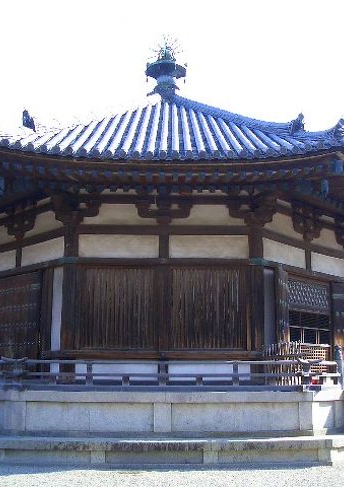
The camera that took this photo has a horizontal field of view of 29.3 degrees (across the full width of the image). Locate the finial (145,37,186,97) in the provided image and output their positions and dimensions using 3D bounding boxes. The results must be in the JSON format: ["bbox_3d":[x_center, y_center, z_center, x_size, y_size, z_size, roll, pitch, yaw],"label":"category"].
[{"bbox_3d":[-0.218,-6.421,23.894,1.420,2.372,1.420,0,-11,-1],"label":"finial"}]

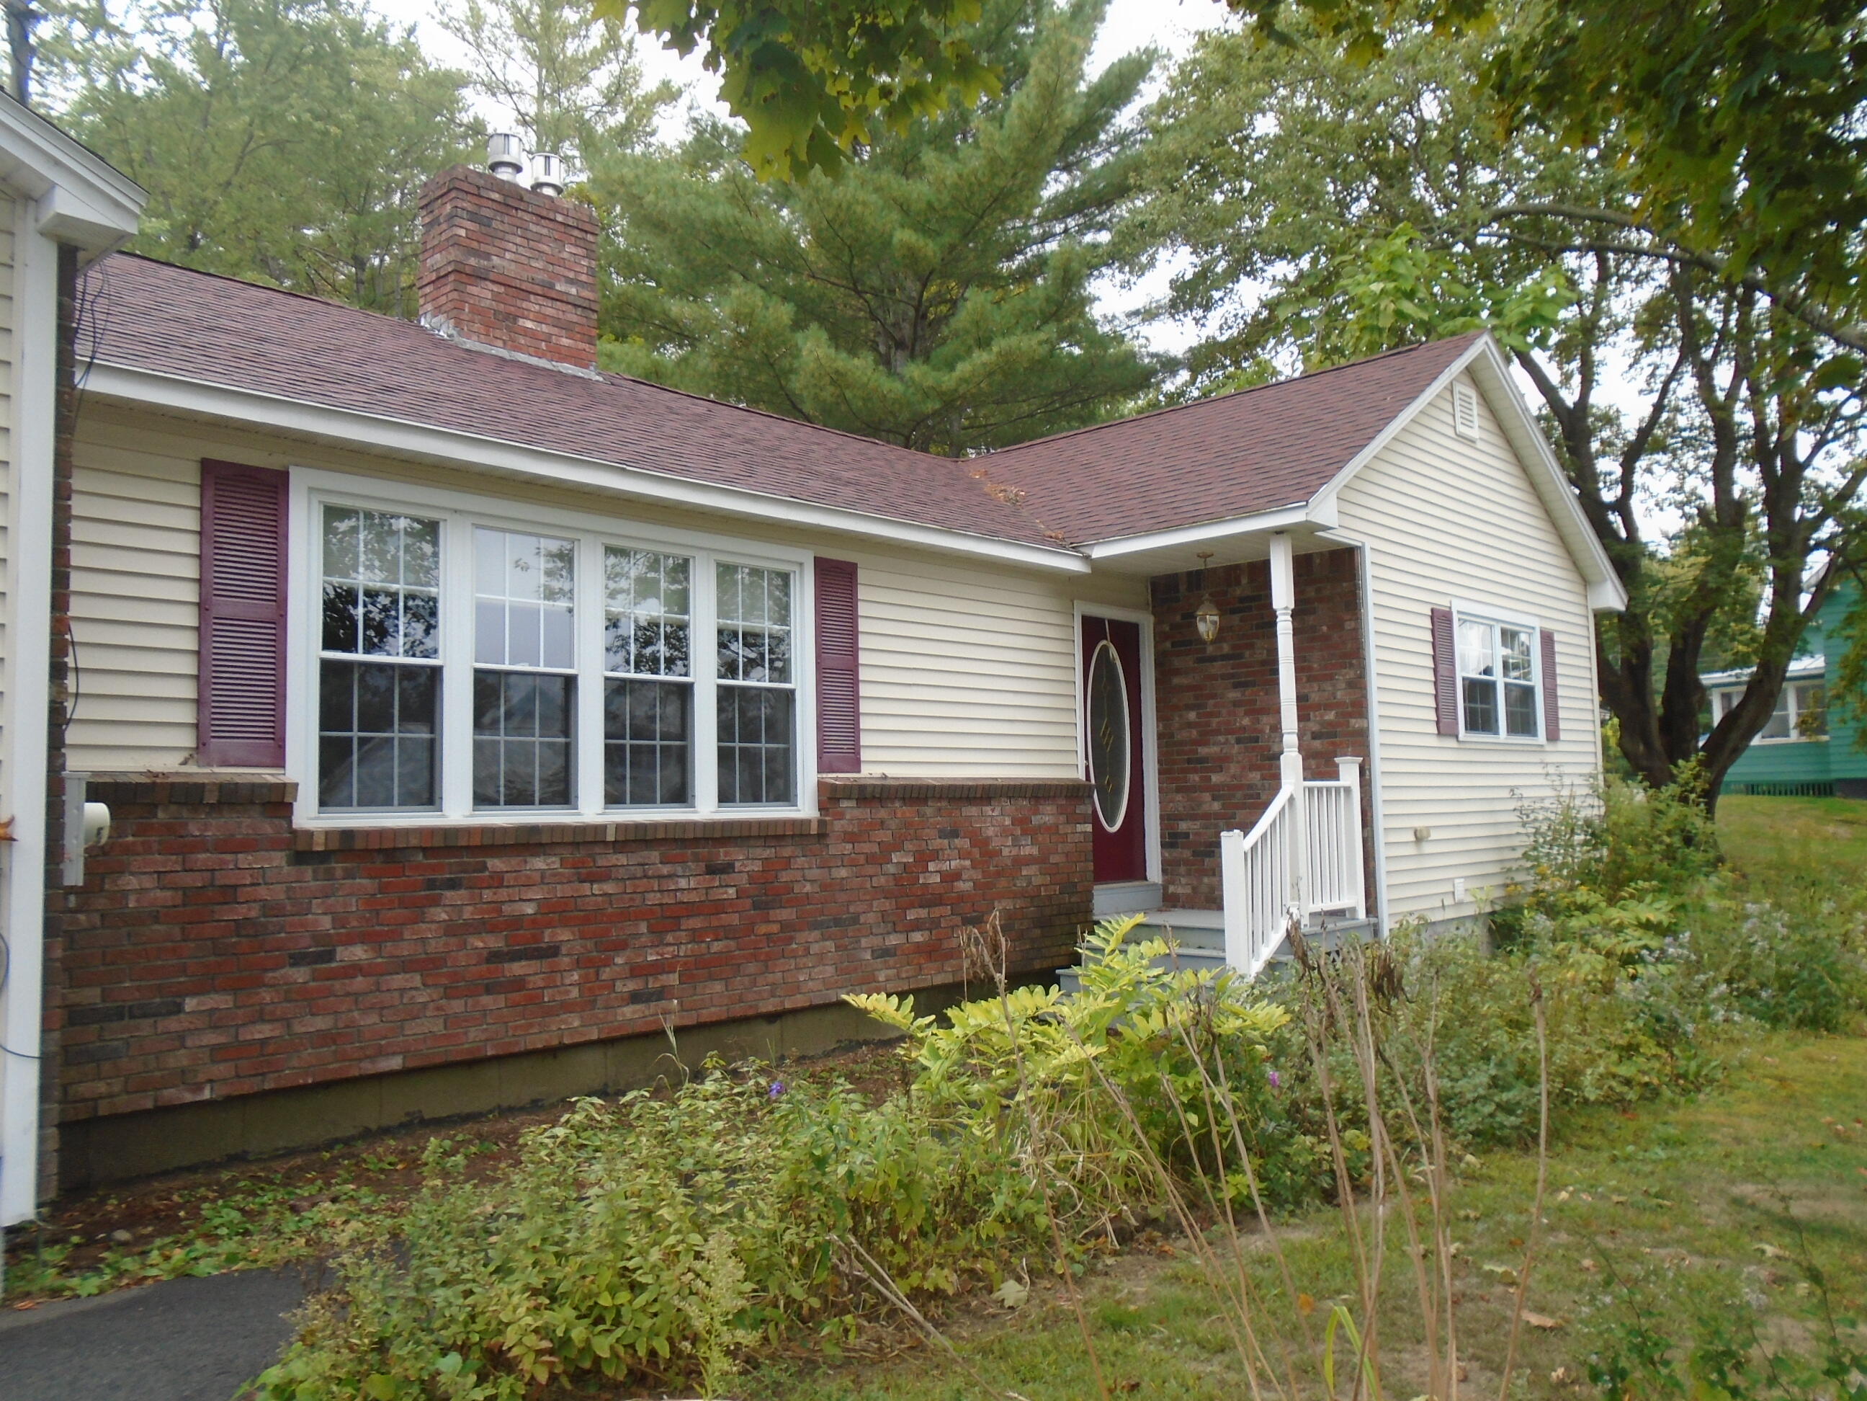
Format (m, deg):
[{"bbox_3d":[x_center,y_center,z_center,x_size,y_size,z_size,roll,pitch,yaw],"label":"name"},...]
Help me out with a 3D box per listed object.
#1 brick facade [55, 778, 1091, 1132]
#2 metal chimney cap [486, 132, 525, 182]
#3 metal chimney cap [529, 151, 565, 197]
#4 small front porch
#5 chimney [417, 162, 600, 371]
[{"bbox_3d":[-1.127,1.086,7.780,0.160,1.330,6.540,-5,-6,43],"label":"brick facade"},{"bbox_3d":[-3.356,-4.214,11.022,0.265,0.380,0.265,-1,-4,0],"label":"metal chimney cap"},{"bbox_3d":[-3.100,-4.174,11.294,0.265,0.355,0.265,-1,-4,0],"label":"metal chimney cap"},{"bbox_3d":[1.889,0.471,9.848,1.800,3.100,1.620,-5,-6,43],"label":"small front porch"},{"bbox_3d":[-3.316,-3.276,10.978,0.580,1.300,1.270,-5,-6,43],"label":"chimney"}]

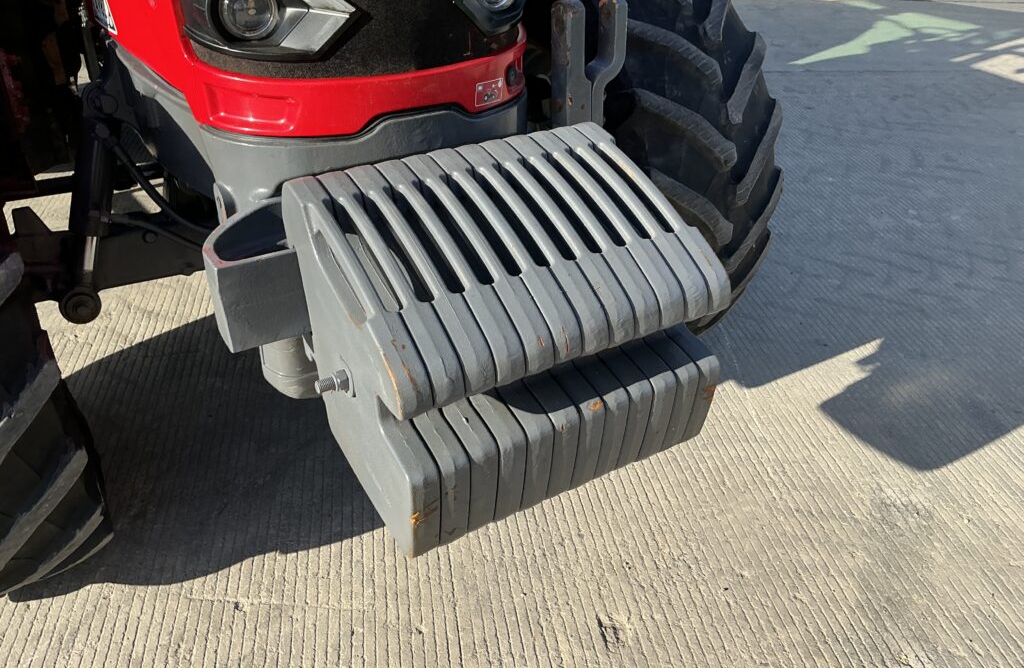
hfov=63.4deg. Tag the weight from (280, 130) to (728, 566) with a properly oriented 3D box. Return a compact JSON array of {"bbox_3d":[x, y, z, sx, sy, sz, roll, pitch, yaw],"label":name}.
[{"bbox_3d":[-0.006,-0.029,1.347,0.554,0.440,0.432,-17,39,-26],"label":"weight"}]

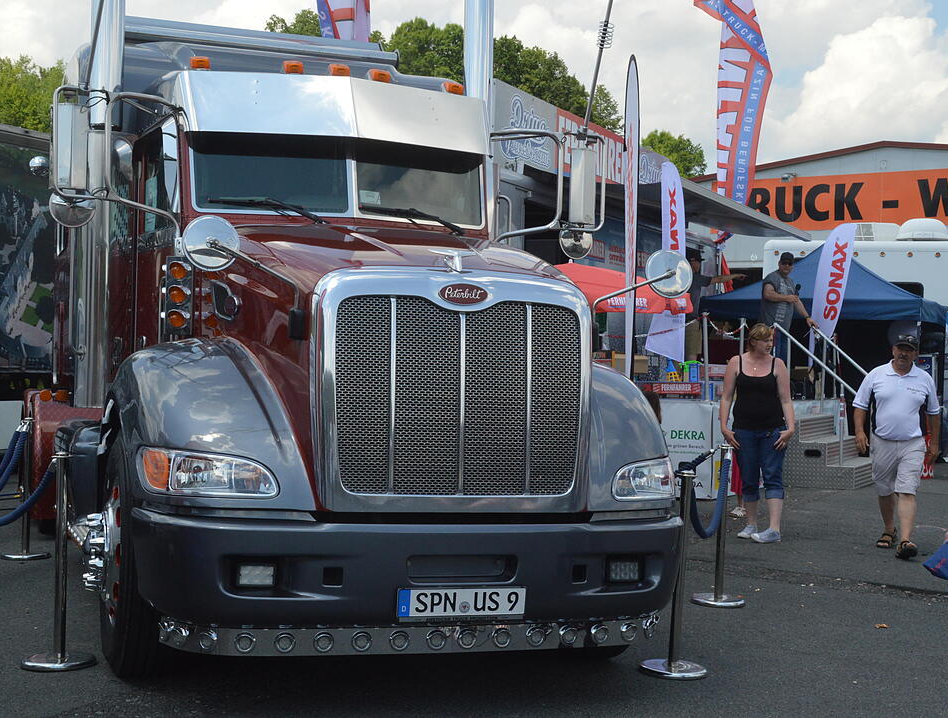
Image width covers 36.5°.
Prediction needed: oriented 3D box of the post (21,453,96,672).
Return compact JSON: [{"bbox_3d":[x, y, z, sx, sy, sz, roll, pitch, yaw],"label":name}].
[{"bbox_3d":[-1.831,0.888,6.412,0.317,0.945,0.317,2,0,-18],"label":"post"}]

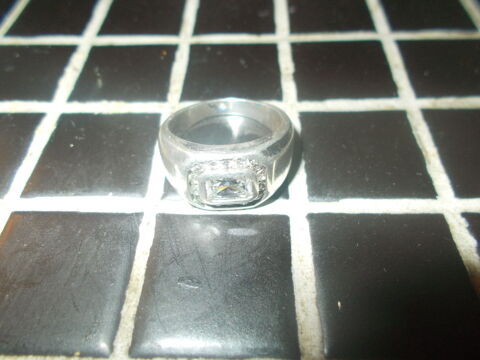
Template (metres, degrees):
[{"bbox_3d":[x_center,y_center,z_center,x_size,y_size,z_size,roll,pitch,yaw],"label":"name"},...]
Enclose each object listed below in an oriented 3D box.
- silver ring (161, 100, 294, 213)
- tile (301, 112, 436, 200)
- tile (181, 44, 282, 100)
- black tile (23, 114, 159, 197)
[{"bbox_3d":[-0.002,-0.008,0.062,0.024,0.013,0.025,0,53,3],"label":"silver ring"},{"bbox_3d":[0.022,-0.004,0.069,0.022,0.004,0.022,0,53,3],"label":"tile"},{"bbox_3d":[-0.002,-0.024,0.085,0.022,0.004,0.022,0,53,3],"label":"tile"},{"bbox_3d":[-0.027,-0.004,0.071,0.022,0.004,0.022,0,53,3],"label":"black tile"}]

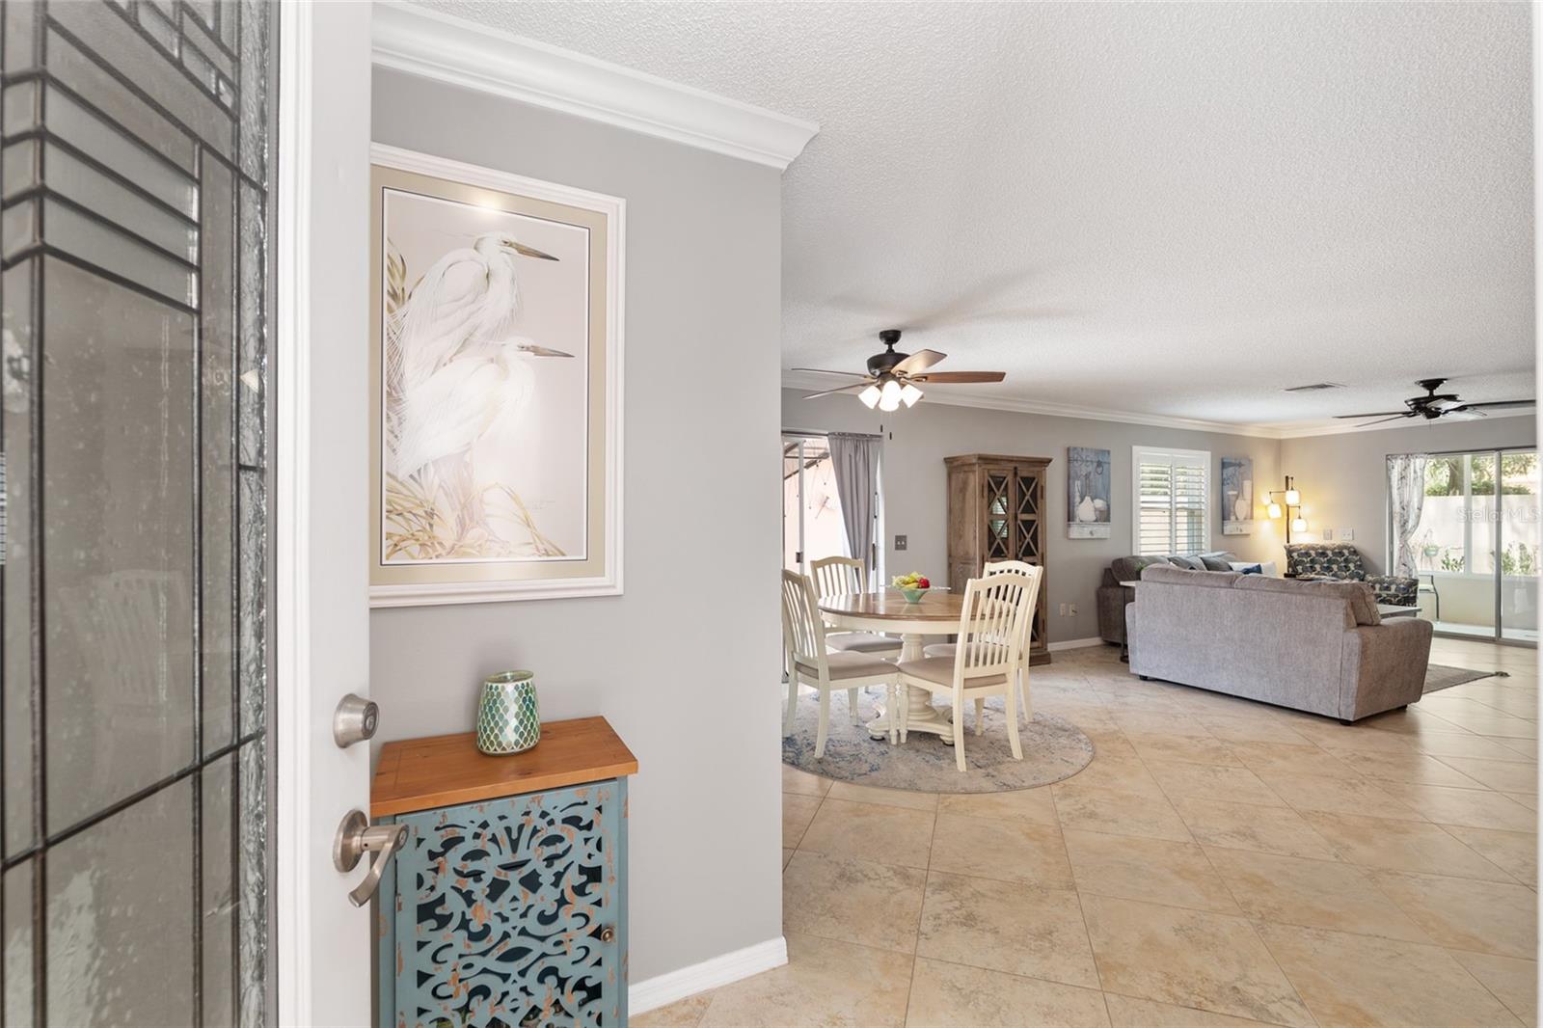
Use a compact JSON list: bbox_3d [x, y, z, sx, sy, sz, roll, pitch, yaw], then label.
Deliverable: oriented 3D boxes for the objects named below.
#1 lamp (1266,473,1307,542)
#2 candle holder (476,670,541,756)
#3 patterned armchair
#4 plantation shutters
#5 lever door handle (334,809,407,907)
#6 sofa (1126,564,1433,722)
[{"bbox_3d":[6.231,0.467,7.737,0.380,1.800,0.340,-1,-1,39],"label":"lamp"},{"bbox_3d":[-0.582,0.439,1.430,0.132,0.152,0.132,0,-1,-26],"label":"candle holder"},{"bbox_3d":[6.163,0.855,6.859,0.770,1.000,0.860,0,-1,5],"label":"patterned armchair"},{"bbox_3d":[4.467,-0.054,7.156,1.370,1.340,0.080,0,-1,-26],"label":"plantation shutters"},{"bbox_3d":[-0.465,0.391,0.738,0.065,0.076,0.138,0,0,-9],"label":"lever door handle"},{"bbox_3d":[3.723,0.868,4.877,0.970,0.940,1.530,0,-1,-26],"label":"sofa"}]

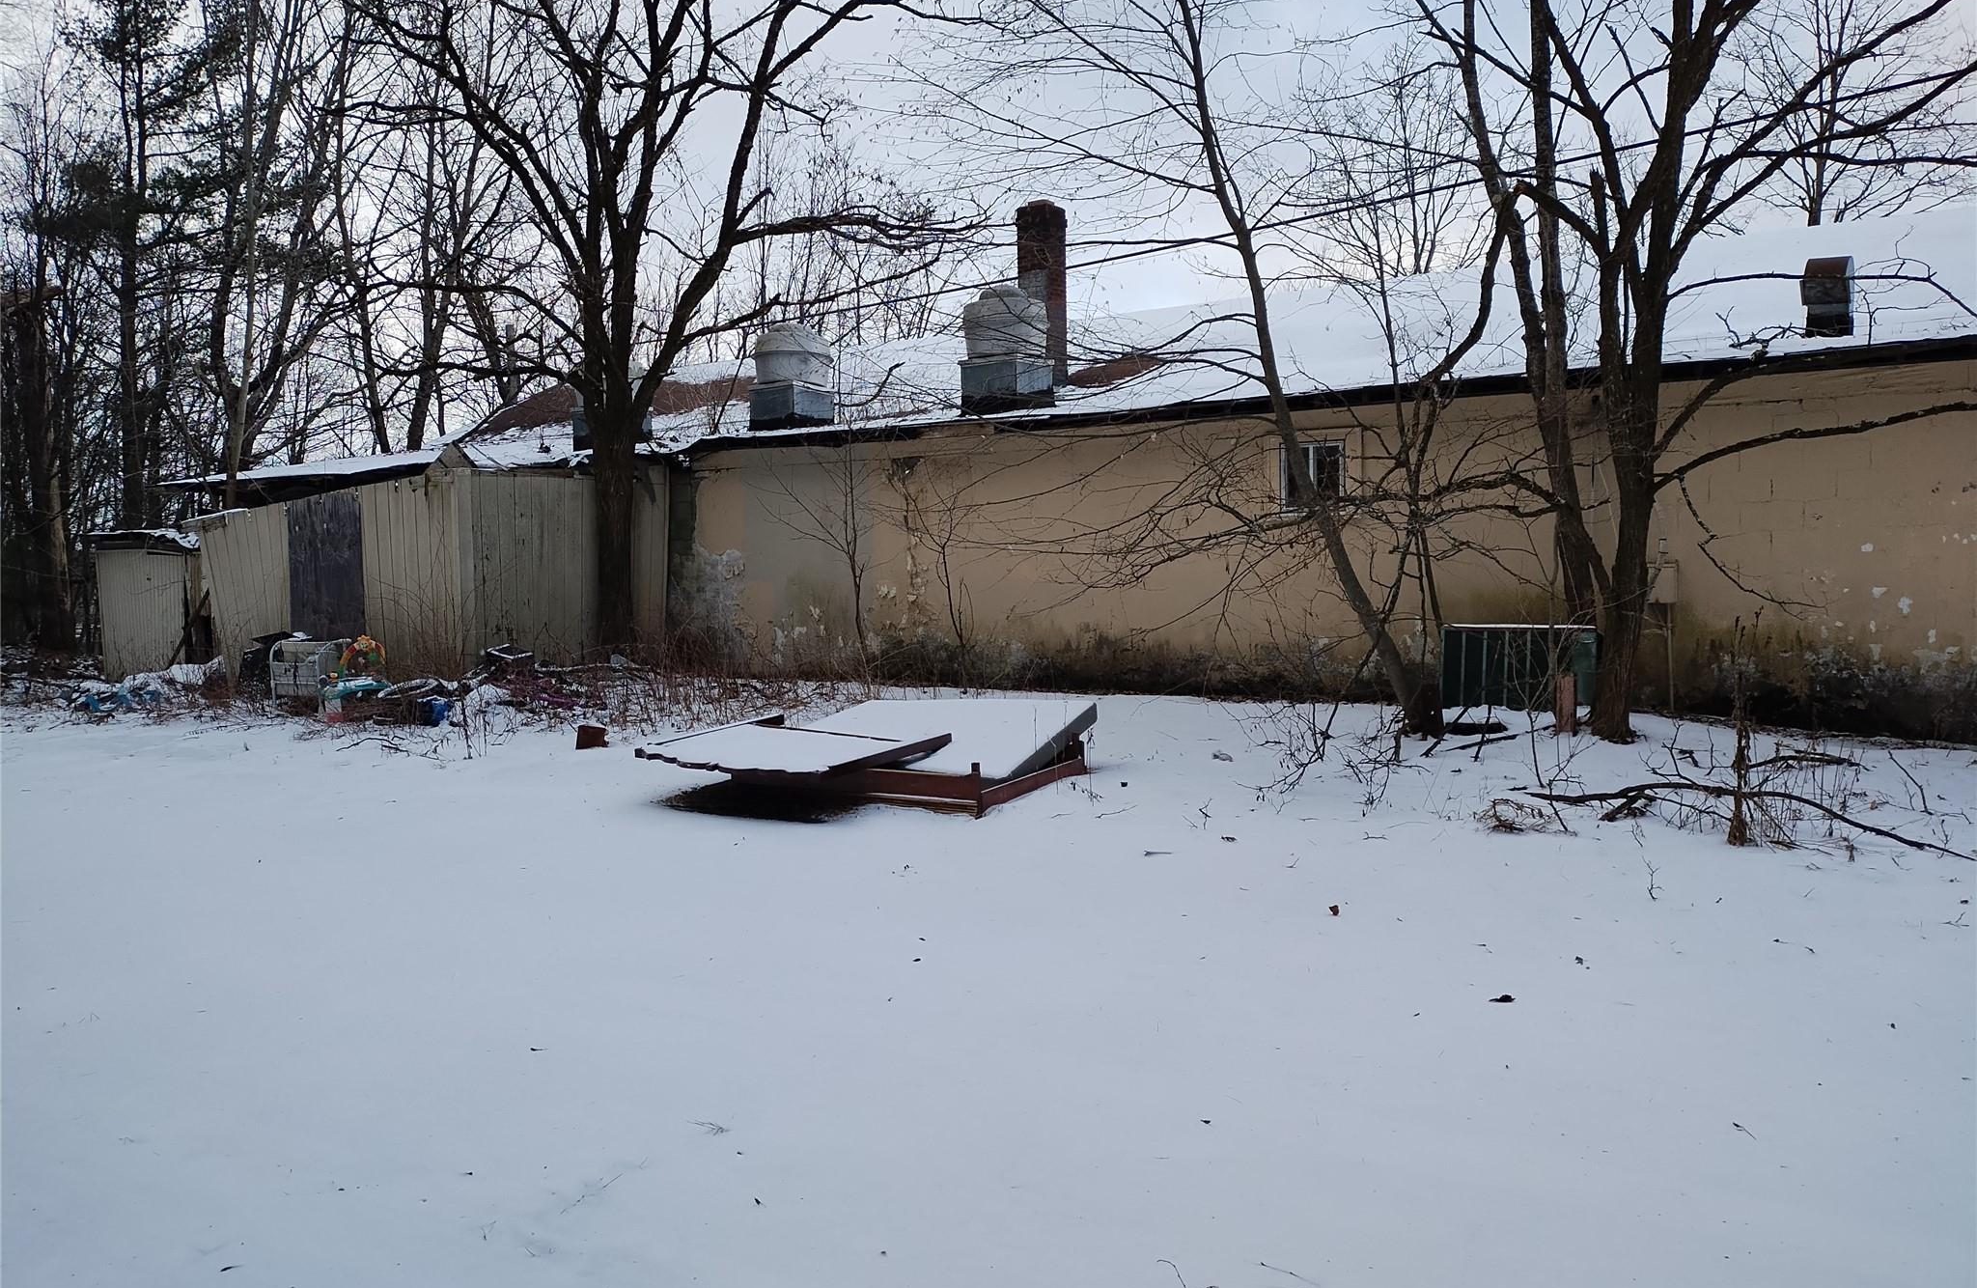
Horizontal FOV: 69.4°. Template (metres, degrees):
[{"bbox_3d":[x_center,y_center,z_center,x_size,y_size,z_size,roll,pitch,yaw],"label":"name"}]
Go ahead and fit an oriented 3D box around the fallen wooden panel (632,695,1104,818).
[{"bbox_3d":[-0.647,0.643,8.664,2.060,0.430,1.990,1,4,24],"label":"fallen wooden panel"}]

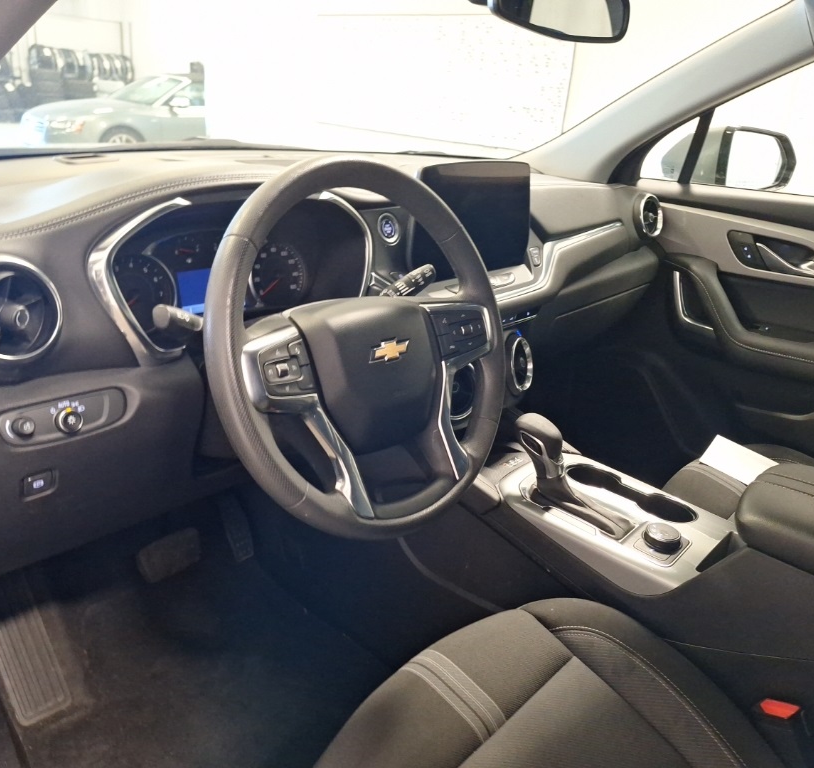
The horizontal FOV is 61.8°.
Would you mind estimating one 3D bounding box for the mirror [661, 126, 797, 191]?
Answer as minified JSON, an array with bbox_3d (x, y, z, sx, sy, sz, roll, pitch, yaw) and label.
[{"bbox_3d":[0.801,-0.554,1.690,0.240,0.175,0.150,-8,25,-27],"label":"mirror"}]

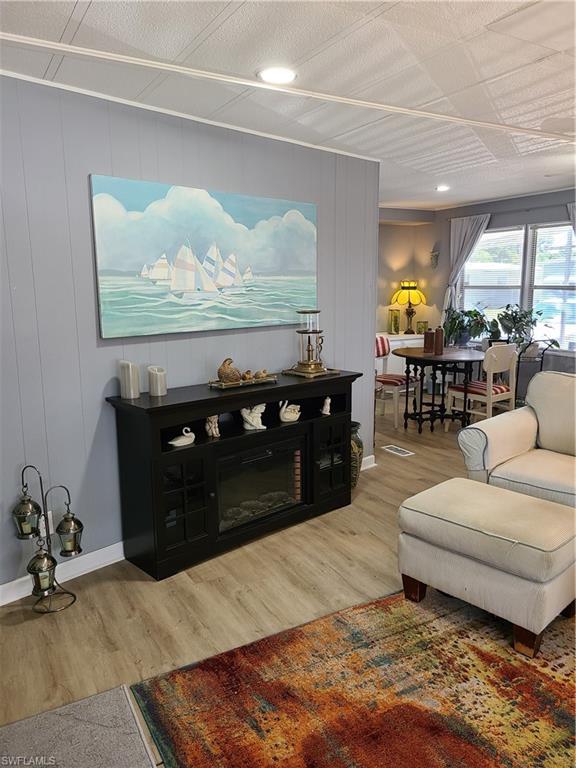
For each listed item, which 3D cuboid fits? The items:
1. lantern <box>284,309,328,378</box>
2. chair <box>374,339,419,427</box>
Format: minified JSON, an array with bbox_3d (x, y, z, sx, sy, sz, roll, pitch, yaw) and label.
[{"bbox_3d":[0.151,-0.265,3.631,0.190,0.400,0.190,-10,14,-43],"label":"lantern"},{"bbox_3d":[1.073,-0.030,6.037,0.510,0.860,0.450,8,13,41],"label":"chair"}]

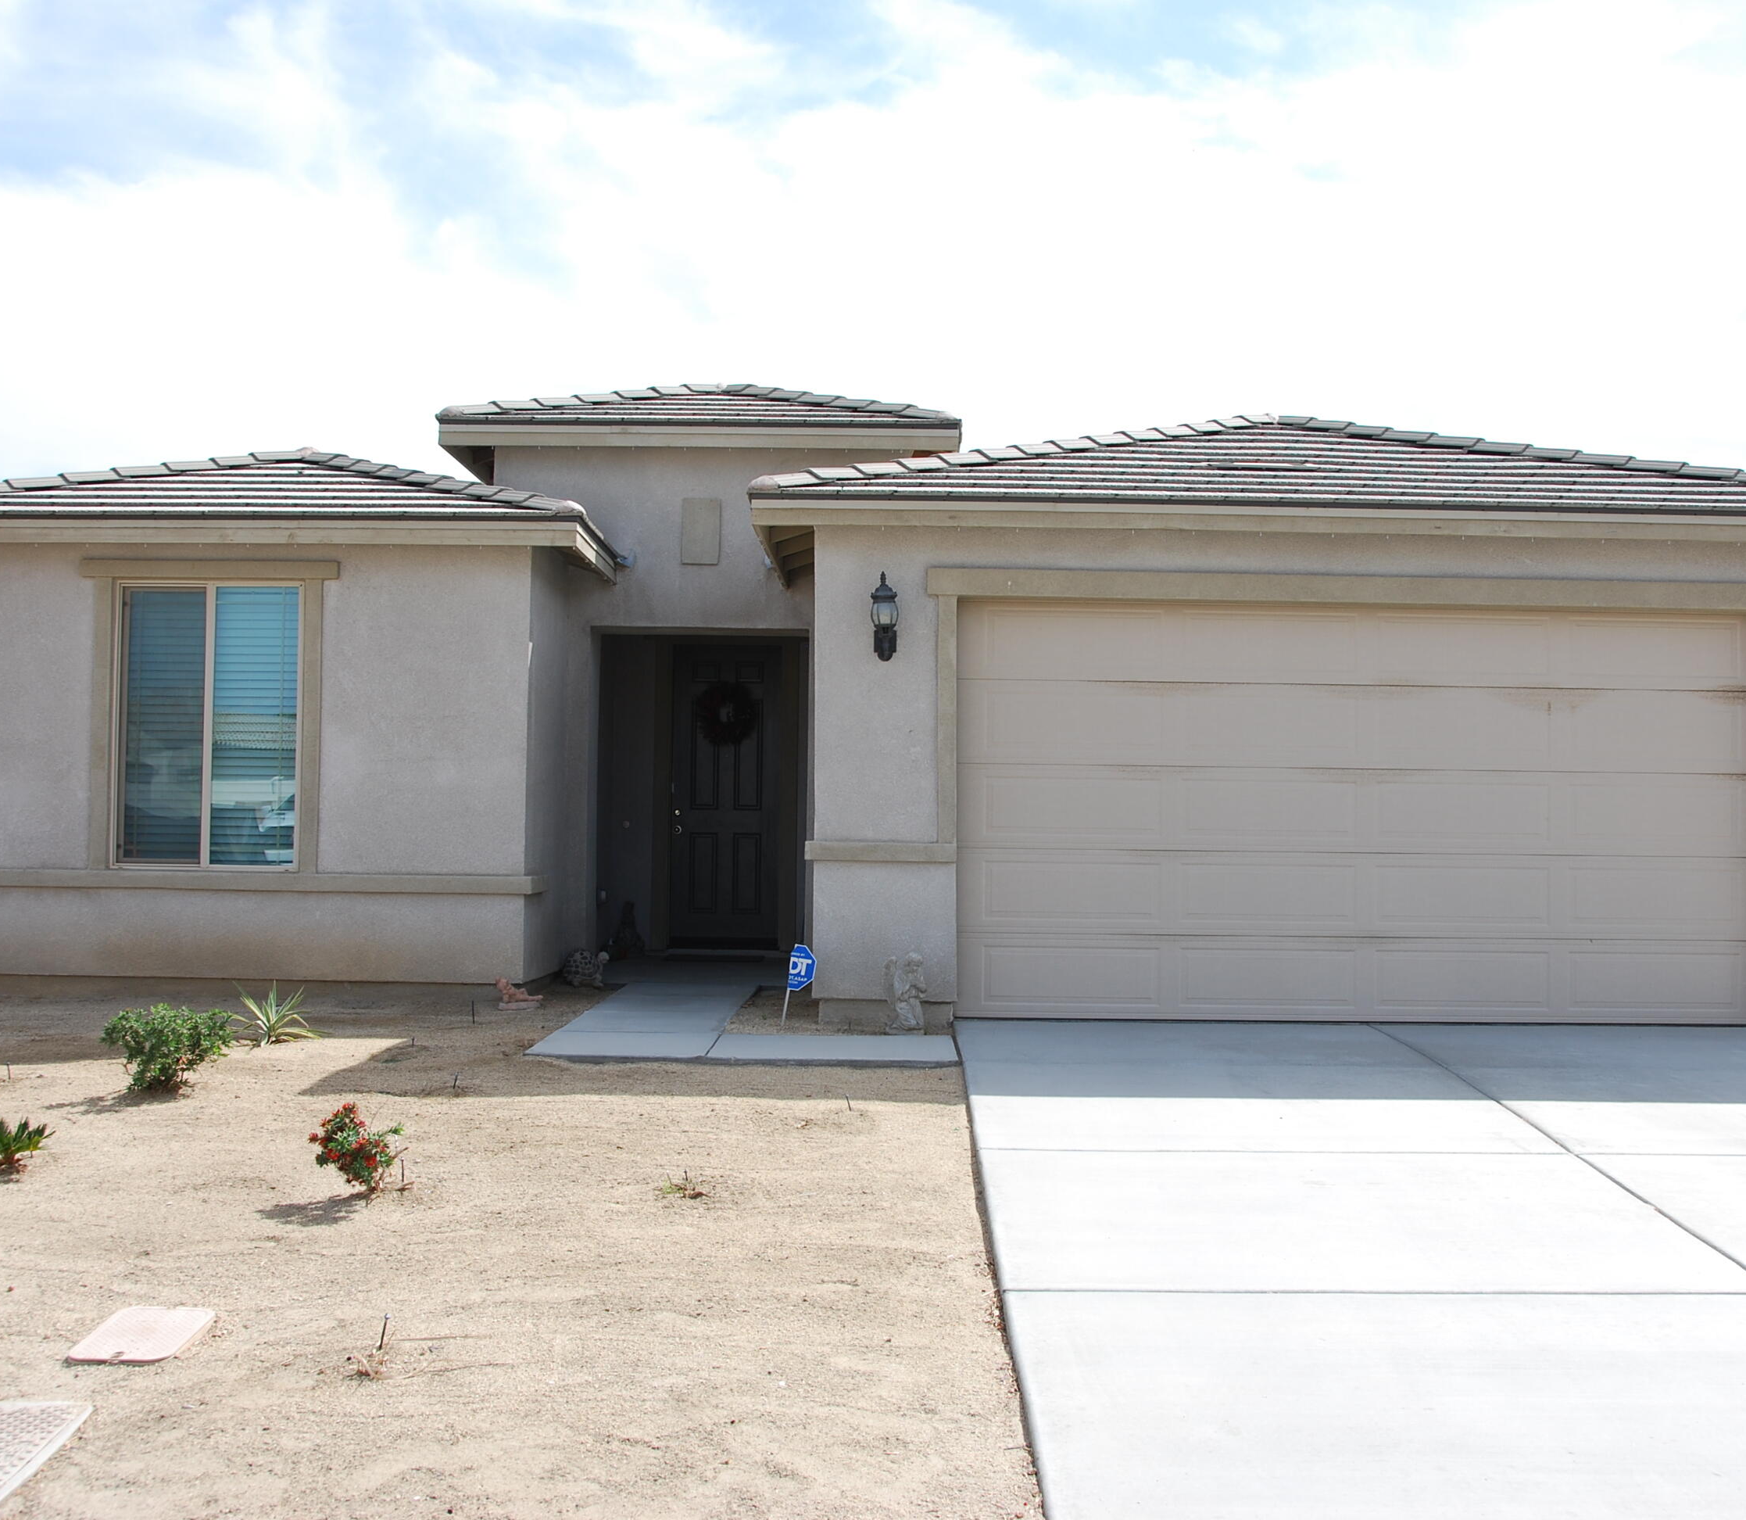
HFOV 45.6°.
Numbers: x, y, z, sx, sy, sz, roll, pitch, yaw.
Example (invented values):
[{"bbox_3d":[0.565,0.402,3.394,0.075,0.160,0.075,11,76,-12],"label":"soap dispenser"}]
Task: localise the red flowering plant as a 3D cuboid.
[{"bbox_3d":[-1.872,1.407,7.550,0.340,0.320,0.310,1,-2,0],"label":"red flowering plant"}]

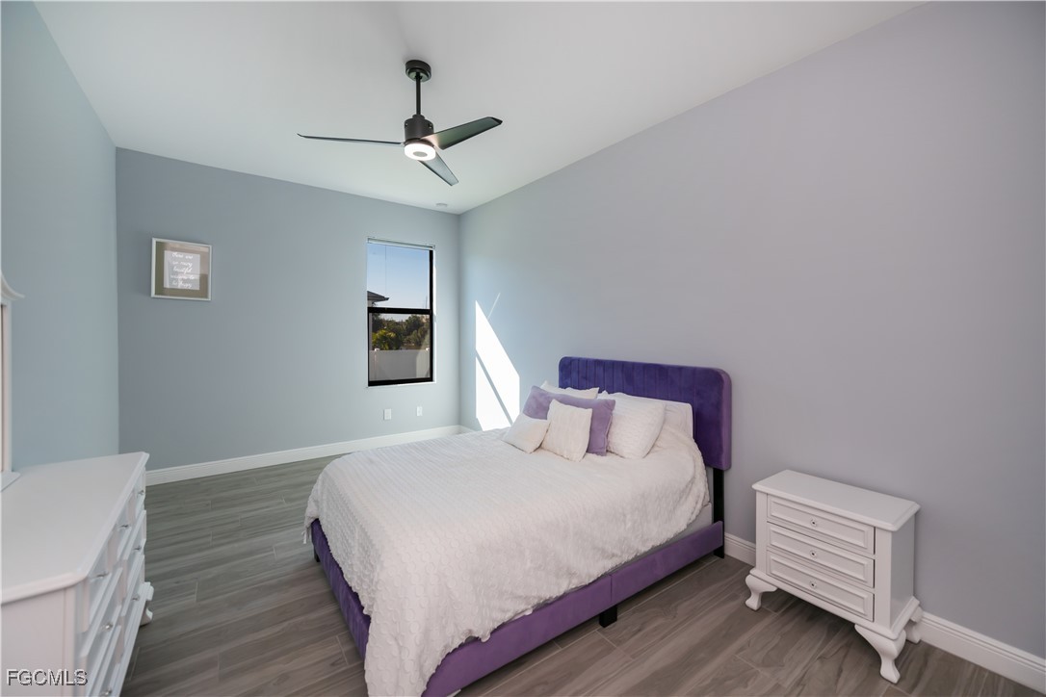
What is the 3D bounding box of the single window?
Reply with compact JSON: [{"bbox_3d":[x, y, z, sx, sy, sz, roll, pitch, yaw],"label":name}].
[{"bbox_3d":[-1.450,-0.409,4.887,0.828,1.685,0.103,-1,3,-37],"label":"single window"}]

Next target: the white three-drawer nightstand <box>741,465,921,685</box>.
[{"bbox_3d":[1.443,0.998,1.919,0.395,0.617,0.577,-1,3,-37],"label":"white three-drawer nightstand"}]

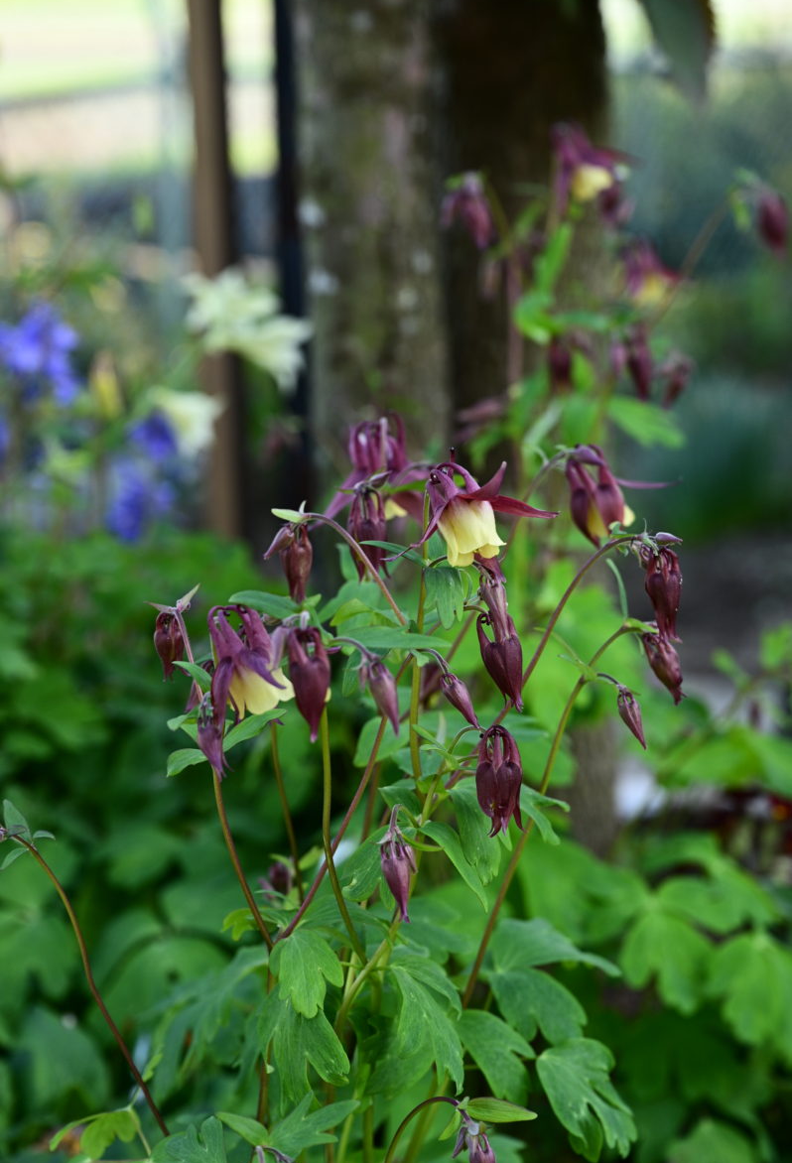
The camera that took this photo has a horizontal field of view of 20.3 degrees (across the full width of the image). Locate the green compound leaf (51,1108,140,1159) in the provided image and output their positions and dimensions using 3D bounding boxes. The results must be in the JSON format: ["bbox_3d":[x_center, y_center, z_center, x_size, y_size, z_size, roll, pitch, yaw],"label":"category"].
[{"bbox_3d":[-0.103,0.190,0.760,0.030,0.017,0.021,-1,15,0],"label":"green compound leaf"}]

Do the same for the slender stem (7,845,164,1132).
[{"bbox_3d":[-0.104,0.138,0.755,0.013,0.115,0.011,-28,10,0],"label":"slender stem"}]

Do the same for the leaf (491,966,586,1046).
[{"bbox_3d":[0.061,0.182,0.950,0.041,0.031,0.021,-3,8,-11],"label":"leaf"}]

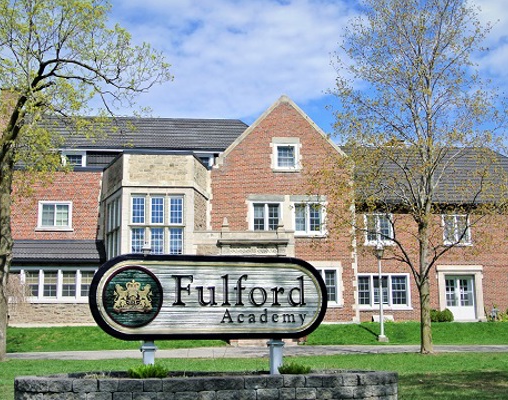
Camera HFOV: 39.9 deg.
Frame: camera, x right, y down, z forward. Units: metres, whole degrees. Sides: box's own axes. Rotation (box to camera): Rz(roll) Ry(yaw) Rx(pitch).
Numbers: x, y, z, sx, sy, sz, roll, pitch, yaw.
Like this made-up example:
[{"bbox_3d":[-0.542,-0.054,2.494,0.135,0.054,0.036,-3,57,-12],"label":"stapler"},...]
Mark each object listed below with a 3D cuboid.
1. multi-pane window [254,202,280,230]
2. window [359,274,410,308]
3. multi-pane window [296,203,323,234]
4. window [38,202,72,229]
[{"bbox_3d":[0.647,0.948,36.314,1.512,1.705,0.200,0,-10,-5],"label":"multi-pane window"},{"bbox_3d":[7.014,4.943,38.253,2.919,1.737,0.150,0,-10,-4],"label":"window"},{"bbox_3d":[2.892,0.992,36.509,1.581,1.740,0.200,0,-10,-5],"label":"multi-pane window"},{"bbox_3d":[-10.222,0.822,36.068,1.714,1.470,0.200,0,-10,-5],"label":"window"}]

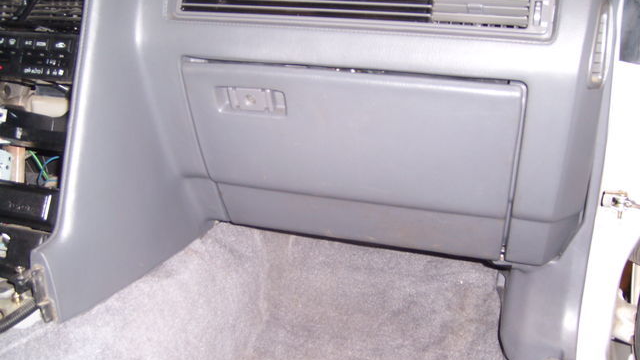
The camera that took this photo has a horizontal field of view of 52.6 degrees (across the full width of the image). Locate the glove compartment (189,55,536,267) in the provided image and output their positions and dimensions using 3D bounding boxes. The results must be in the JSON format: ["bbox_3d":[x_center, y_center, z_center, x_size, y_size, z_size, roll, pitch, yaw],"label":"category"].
[{"bbox_3d":[0.059,-0.045,0.972,0.450,0.319,0.150,7,34,16],"label":"glove compartment"}]

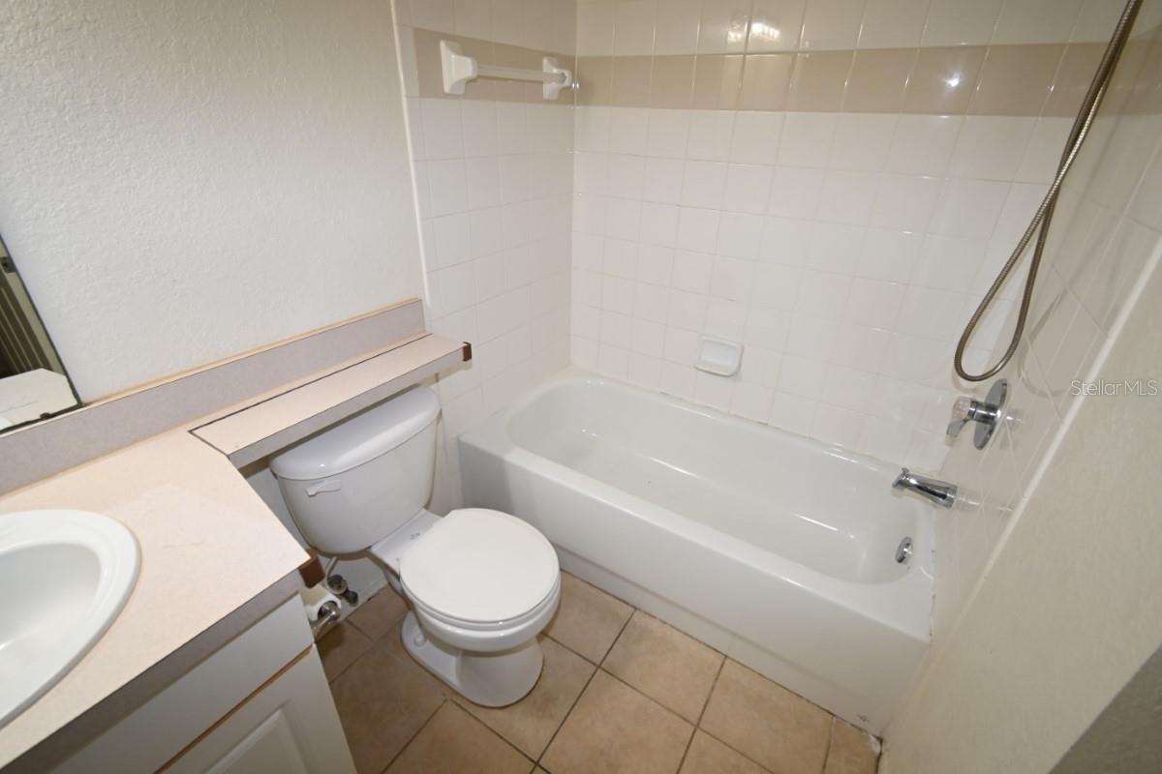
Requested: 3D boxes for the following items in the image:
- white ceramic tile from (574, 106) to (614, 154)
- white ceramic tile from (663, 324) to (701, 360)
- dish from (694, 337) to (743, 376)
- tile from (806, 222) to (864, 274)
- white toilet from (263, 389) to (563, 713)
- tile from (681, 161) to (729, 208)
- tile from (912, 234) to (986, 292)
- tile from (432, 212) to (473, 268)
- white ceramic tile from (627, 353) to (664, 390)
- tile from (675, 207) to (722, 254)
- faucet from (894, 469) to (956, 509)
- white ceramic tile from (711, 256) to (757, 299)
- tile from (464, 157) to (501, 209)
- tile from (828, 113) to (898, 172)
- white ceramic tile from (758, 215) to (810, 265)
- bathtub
[{"bbox_3d":[0.046,-0.978,1.848,0.152,0.152,0.008,18,32,27],"label":"white ceramic tile"},{"bbox_3d":[0.424,-0.181,2.027,0.153,0.153,0.010,17,33,26],"label":"white ceramic tile"},{"bbox_3d":[0.551,-0.114,1.944,0.170,0.140,0.050,17,33,26],"label":"dish"},{"bbox_3d":[0.826,-0.452,1.582,0.152,0.152,0.009,18,32,27],"label":"tile"},{"bbox_3d":[-0.362,0.451,1.310,0.669,0.702,0.444,17,33,26],"label":"white toilet"},{"bbox_3d":[0.435,-0.714,1.710,0.152,0.152,0.008,18,32,27],"label":"tile"},{"bbox_3d":[1.090,-0.370,1.444,0.152,0.152,0.010,17,32,26],"label":"tile"},{"bbox_3d":[-0.396,-0.451,1.504,0.009,0.152,0.152,18,32,27],"label":"tile"},{"bbox_3d":[0.282,-0.079,2.152,0.152,0.152,0.009,18,32,27],"label":"white ceramic tile"},{"bbox_3d":[0.432,-0.578,1.783,0.152,0.152,0.008,18,32,27],"label":"tile"},{"bbox_3d":[0.973,0.286,1.377,0.135,0.064,0.054,18,32,27],"label":"faucet"},{"bbox_3d":[0.558,-0.398,1.786,0.152,0.152,0.010,17,32,26],"label":"white ceramic tile"},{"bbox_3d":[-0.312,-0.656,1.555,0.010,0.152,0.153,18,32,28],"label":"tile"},{"bbox_3d":[0.835,-0.721,1.432,0.152,0.152,0.010,17,32,26],"label":"tile"},{"bbox_3d":[0.702,-0.502,1.668,0.153,0.153,0.010,17,33,26],"label":"white ceramic tile"},{"bbox_3d":[0.383,0.418,1.833,1.505,0.414,0.760,18,32,27],"label":"bathtub"}]

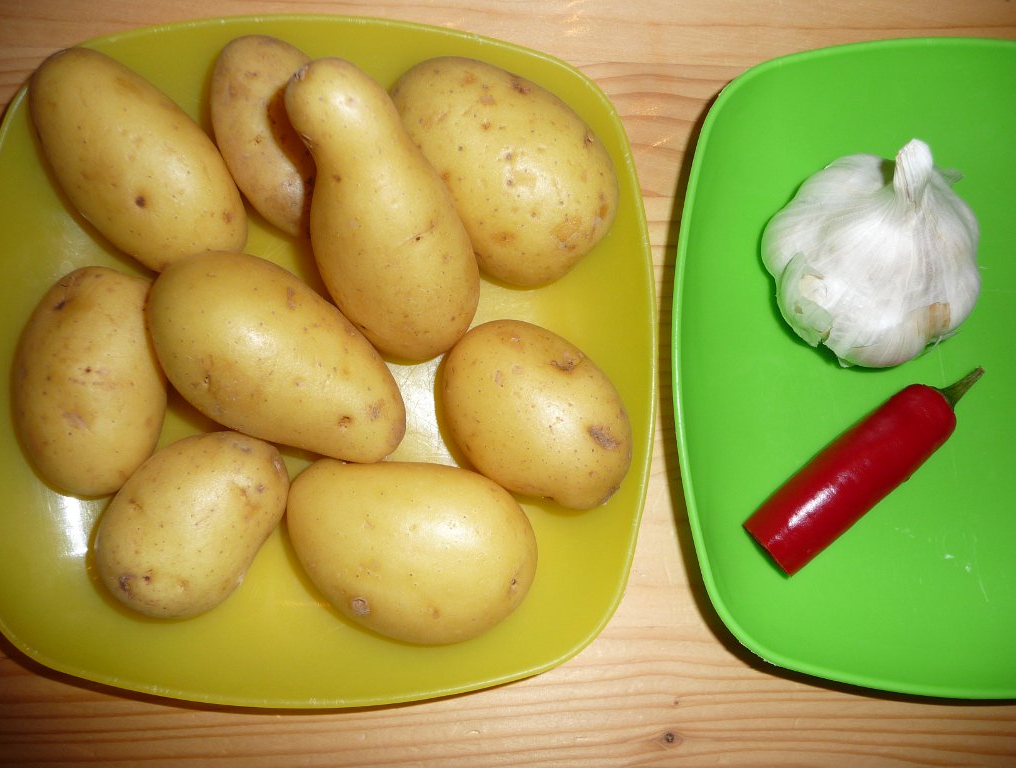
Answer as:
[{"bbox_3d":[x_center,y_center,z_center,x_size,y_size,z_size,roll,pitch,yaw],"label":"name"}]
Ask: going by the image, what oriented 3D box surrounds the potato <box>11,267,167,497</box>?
[{"bbox_3d":[-0.116,-0.001,0.230,0.039,0.036,0.064,2,86,-3],"label":"potato"}]

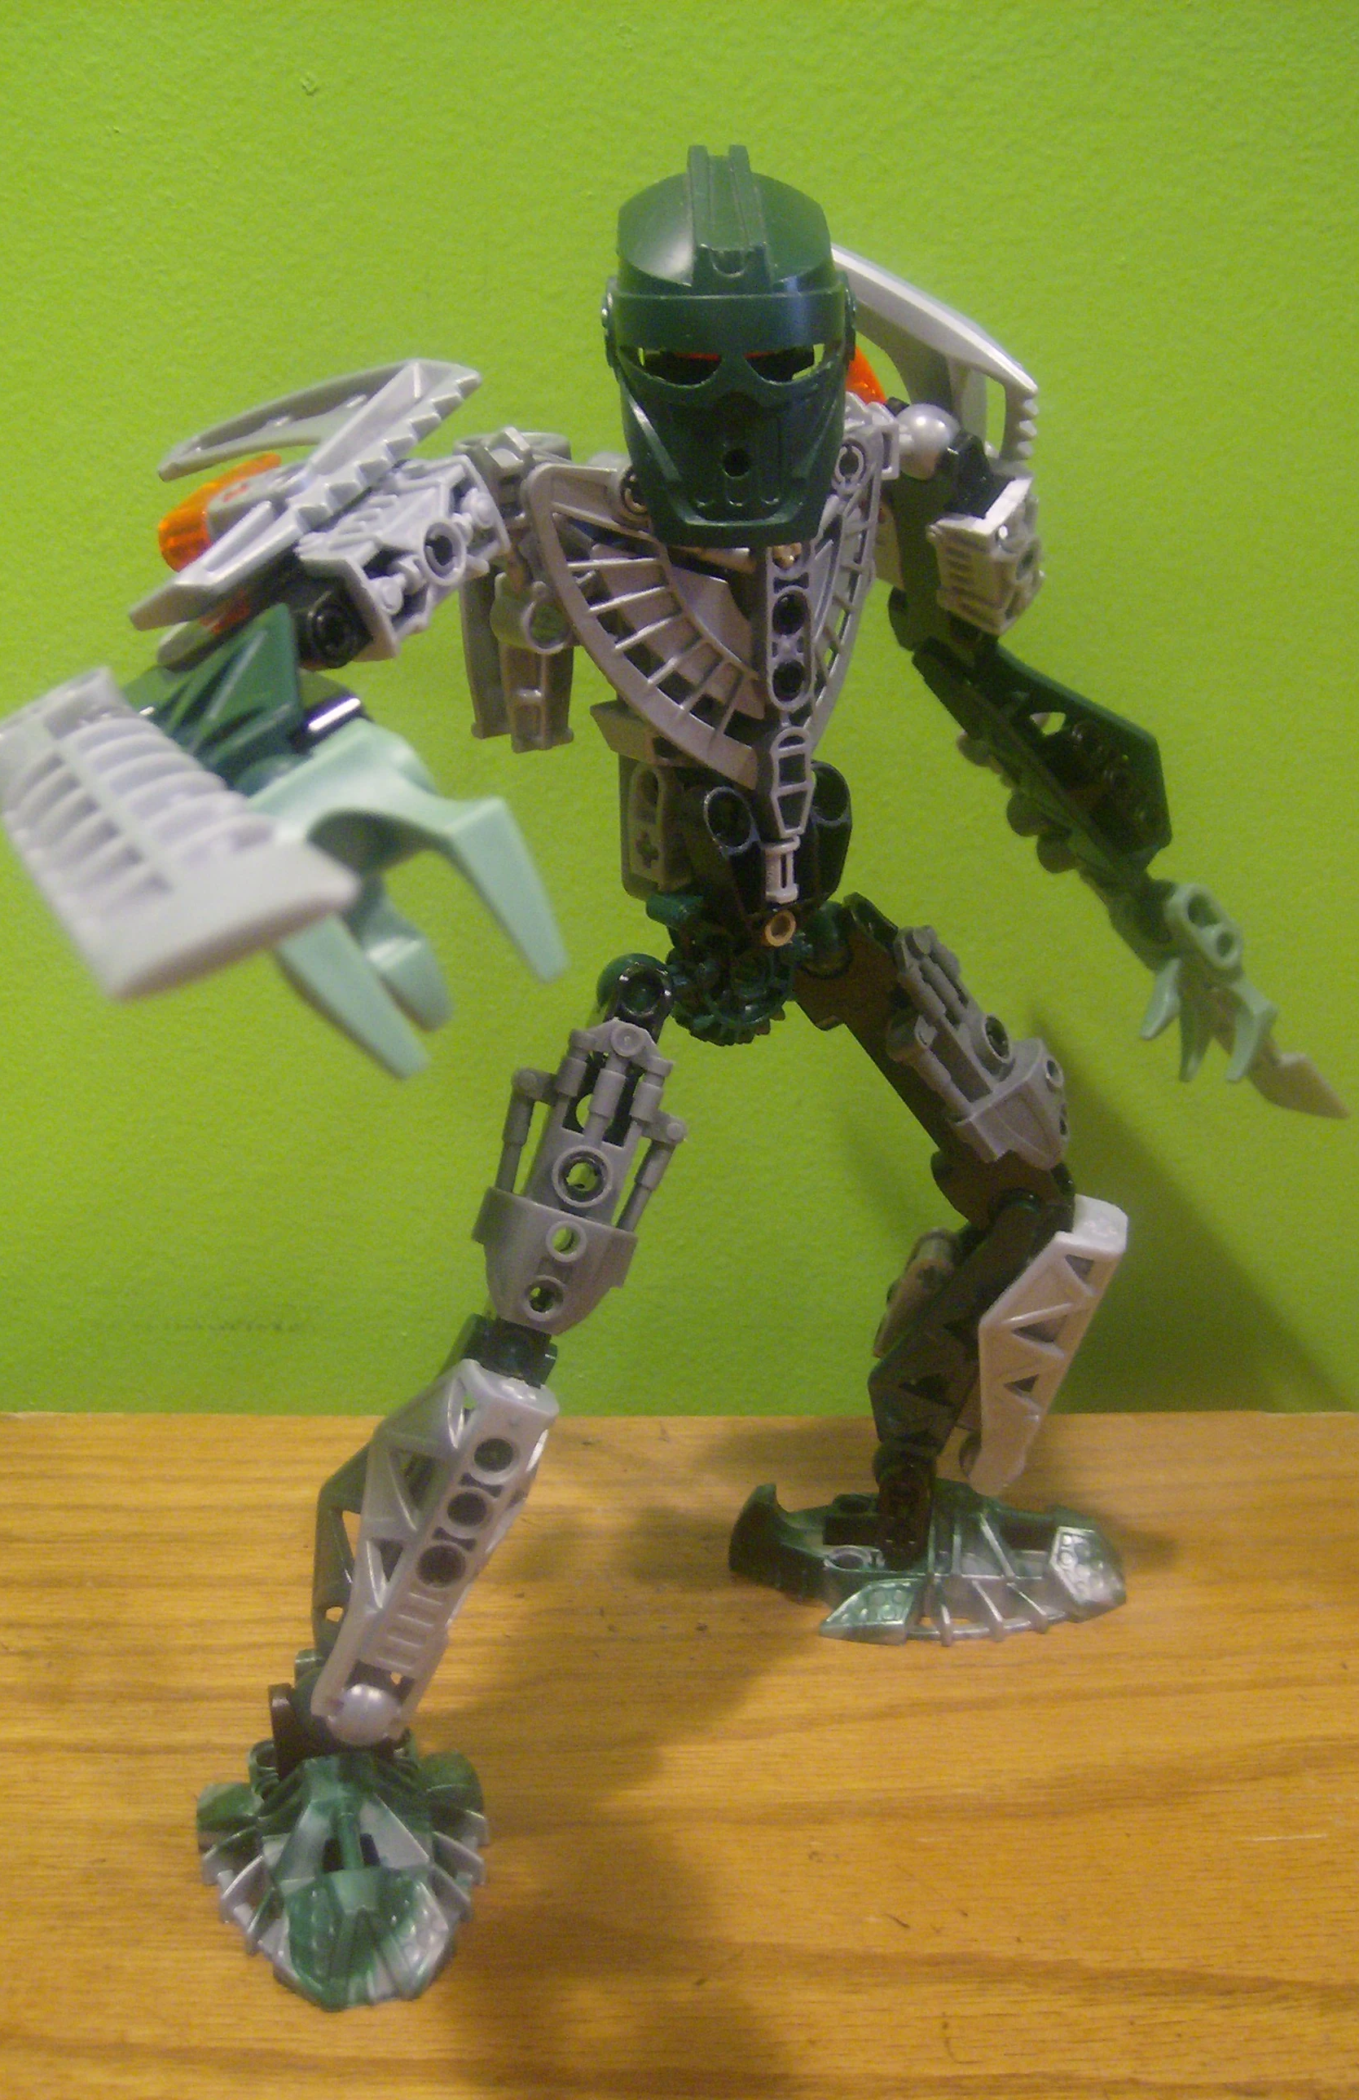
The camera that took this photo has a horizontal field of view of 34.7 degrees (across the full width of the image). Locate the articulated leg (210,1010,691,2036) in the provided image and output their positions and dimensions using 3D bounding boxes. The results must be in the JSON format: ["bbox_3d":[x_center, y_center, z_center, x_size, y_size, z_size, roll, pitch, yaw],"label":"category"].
[{"bbox_3d":[-0.032,0.050,0.280,0.062,0.116,0.065,-3,12,-13],"label":"articulated leg"}]

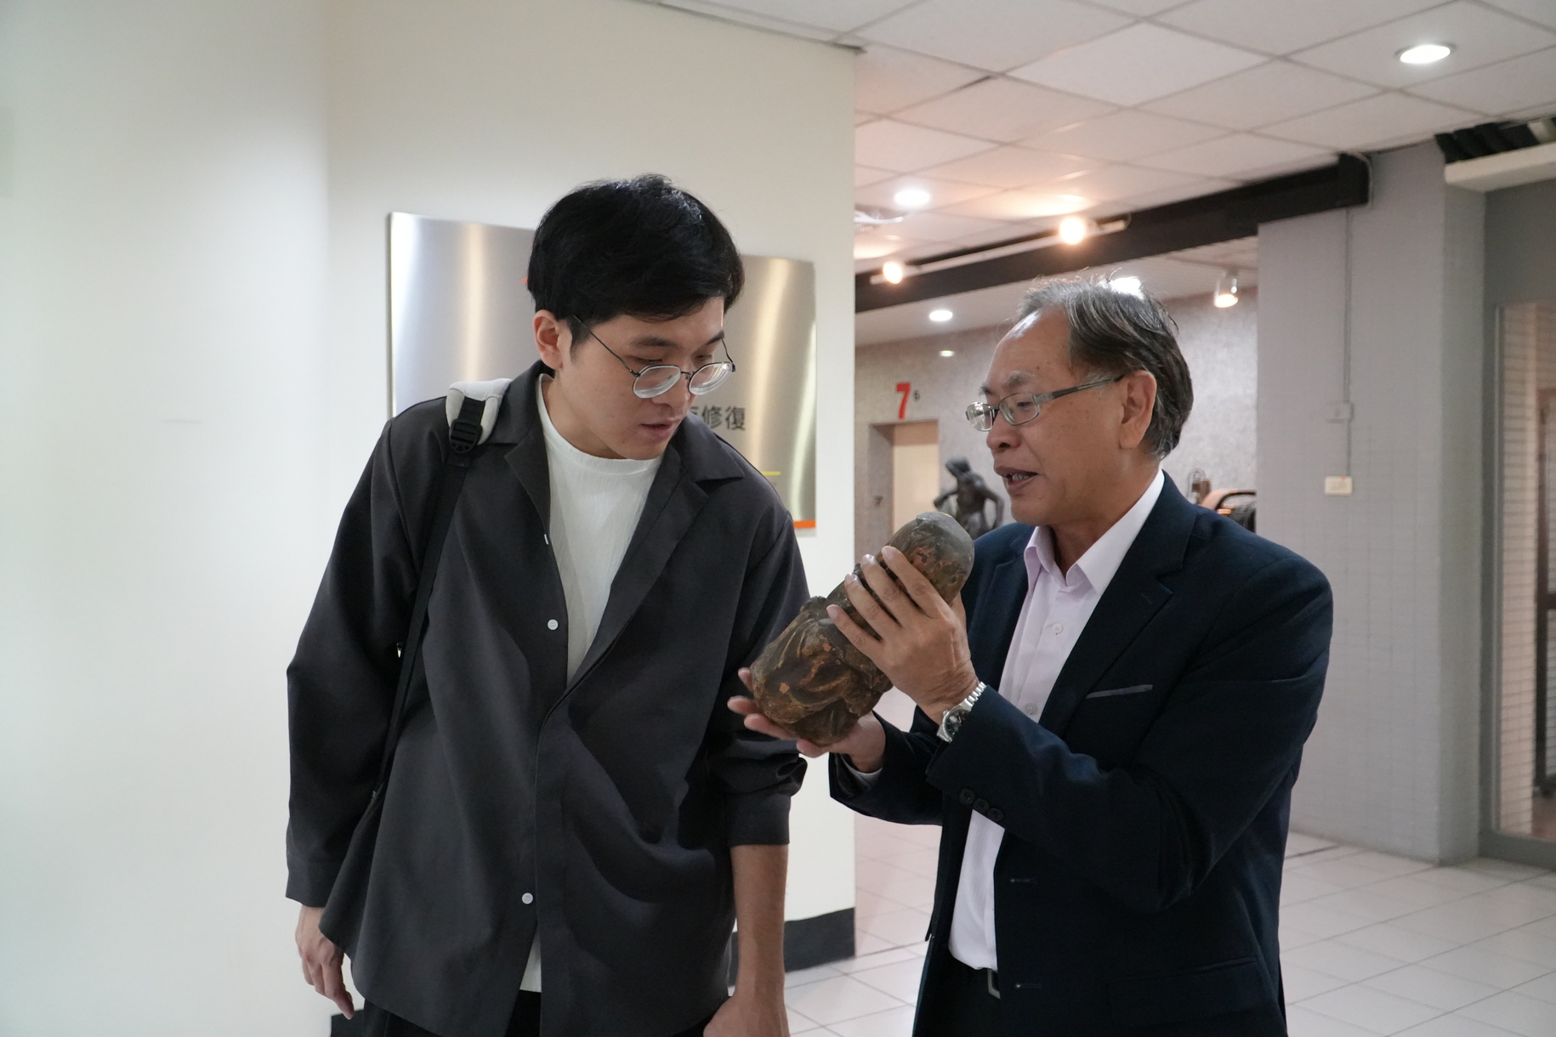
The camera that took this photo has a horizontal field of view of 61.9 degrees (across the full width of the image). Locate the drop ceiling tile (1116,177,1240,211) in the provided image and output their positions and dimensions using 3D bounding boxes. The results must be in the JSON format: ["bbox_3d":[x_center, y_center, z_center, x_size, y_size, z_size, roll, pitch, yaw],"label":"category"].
[{"bbox_3d":[1.803,-1.486,5.928,0.170,0.020,0.600,-1,2,-33],"label":"drop ceiling tile"}]

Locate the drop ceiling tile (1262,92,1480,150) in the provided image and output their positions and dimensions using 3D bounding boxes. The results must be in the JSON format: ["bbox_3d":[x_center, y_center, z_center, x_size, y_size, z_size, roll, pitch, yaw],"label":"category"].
[{"bbox_3d":[2.130,-1.445,4.708,0.603,0.020,0.603,-1,2,-33],"label":"drop ceiling tile"}]

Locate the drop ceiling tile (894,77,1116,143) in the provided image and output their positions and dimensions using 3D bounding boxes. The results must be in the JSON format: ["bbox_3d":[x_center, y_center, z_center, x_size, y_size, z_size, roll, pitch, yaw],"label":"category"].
[{"bbox_3d":[0.790,-1.438,4.554,0.603,0.020,0.603,-1,2,-33],"label":"drop ceiling tile"}]

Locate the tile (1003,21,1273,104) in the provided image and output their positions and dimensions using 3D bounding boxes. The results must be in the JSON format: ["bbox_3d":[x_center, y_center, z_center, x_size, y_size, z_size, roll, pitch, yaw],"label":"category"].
[{"bbox_3d":[1.120,-1.426,4.049,0.603,0.020,0.603,-1,2,-33],"label":"tile"}]

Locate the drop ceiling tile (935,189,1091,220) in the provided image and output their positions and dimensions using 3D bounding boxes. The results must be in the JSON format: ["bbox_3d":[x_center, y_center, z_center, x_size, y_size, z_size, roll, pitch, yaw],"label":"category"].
[{"bbox_3d":[1.146,-1.499,6.220,0.600,0.020,0.600,-1,2,-33],"label":"drop ceiling tile"}]

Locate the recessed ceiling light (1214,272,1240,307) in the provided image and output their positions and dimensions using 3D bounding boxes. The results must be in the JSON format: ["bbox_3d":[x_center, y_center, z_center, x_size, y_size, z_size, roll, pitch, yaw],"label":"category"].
[{"bbox_3d":[2.745,-1.399,7.936,0.150,0.210,0.160,0,1,19],"label":"recessed ceiling light"}]

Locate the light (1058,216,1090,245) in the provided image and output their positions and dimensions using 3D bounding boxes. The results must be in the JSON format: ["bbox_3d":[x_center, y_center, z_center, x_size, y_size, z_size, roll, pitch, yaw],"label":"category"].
[{"bbox_3d":[1.423,-1.386,6.235,0.140,0.140,0.150,0,1,13],"label":"light"}]

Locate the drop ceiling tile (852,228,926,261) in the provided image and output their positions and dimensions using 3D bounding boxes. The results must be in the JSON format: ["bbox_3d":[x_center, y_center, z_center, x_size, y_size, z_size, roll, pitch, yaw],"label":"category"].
[{"bbox_3d":[0.489,-1.538,7.230,0.600,0.020,0.600,-1,2,-33],"label":"drop ceiling tile"}]

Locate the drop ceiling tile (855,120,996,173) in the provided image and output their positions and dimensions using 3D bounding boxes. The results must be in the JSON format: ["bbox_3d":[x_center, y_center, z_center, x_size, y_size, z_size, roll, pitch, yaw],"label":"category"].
[{"bbox_3d":[0.461,-1.449,5.059,0.603,0.020,0.603,-1,2,-33],"label":"drop ceiling tile"}]

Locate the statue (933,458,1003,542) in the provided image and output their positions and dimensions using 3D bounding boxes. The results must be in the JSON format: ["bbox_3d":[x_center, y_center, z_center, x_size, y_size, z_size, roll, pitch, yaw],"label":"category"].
[{"bbox_3d":[1.487,-0.022,10.076,0.538,0.900,0.500,0,1,8],"label":"statue"}]

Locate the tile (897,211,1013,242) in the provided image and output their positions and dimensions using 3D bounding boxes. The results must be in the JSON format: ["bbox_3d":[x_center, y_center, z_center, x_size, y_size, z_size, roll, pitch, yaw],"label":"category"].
[{"bbox_3d":[0.817,-1.518,6.725,0.600,0.020,0.600,-1,2,-33],"label":"tile"}]

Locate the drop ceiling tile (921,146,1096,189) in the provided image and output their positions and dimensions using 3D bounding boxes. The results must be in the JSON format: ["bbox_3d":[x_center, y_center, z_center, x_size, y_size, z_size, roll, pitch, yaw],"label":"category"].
[{"bbox_3d":[0.968,-1.470,5.386,0.600,0.020,0.600,-1,2,-33],"label":"drop ceiling tile"}]

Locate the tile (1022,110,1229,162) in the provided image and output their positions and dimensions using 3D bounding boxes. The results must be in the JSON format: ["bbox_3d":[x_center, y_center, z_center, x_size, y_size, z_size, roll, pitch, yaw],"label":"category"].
[{"bbox_3d":[1.295,-1.447,4.883,0.603,0.020,0.603,-1,2,-33],"label":"tile"}]

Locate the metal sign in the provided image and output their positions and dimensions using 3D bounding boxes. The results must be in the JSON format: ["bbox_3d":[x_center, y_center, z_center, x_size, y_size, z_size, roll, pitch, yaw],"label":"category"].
[{"bbox_3d":[-0.417,-0.350,3.458,1.229,0.775,0.040,-1,2,-33],"label":"metal sign"}]

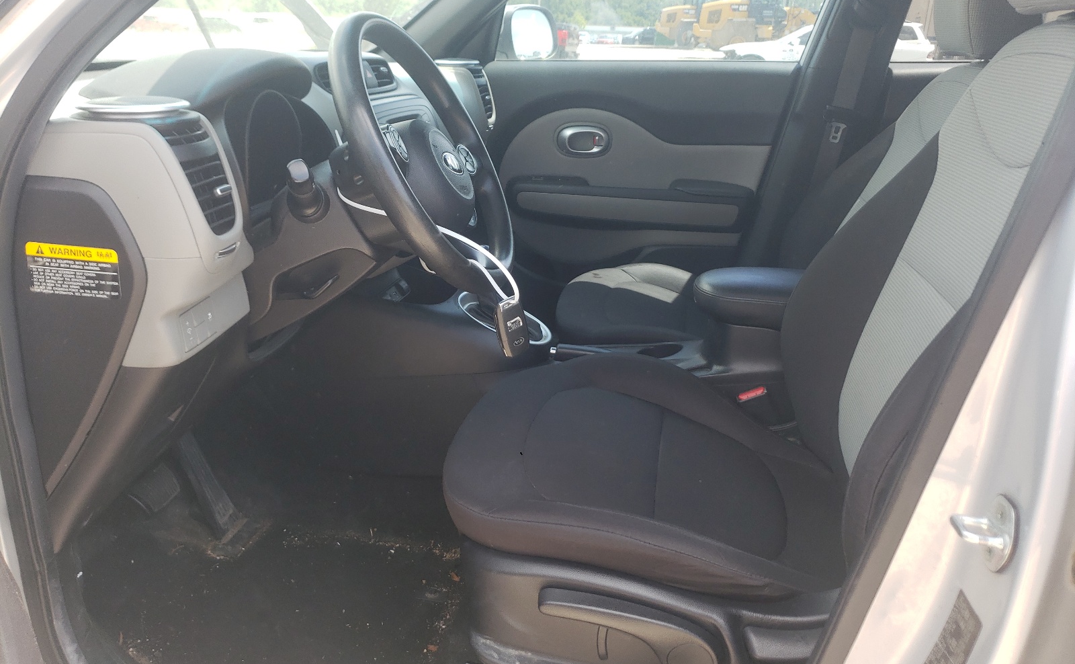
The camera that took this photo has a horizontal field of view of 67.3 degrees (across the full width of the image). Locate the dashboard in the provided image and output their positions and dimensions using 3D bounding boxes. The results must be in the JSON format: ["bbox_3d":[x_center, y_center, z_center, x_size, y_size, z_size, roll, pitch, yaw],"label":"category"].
[{"bbox_3d":[-0.437,-0.232,1.463,0.520,0.550,1.360,4,21,10],"label":"dashboard"}]

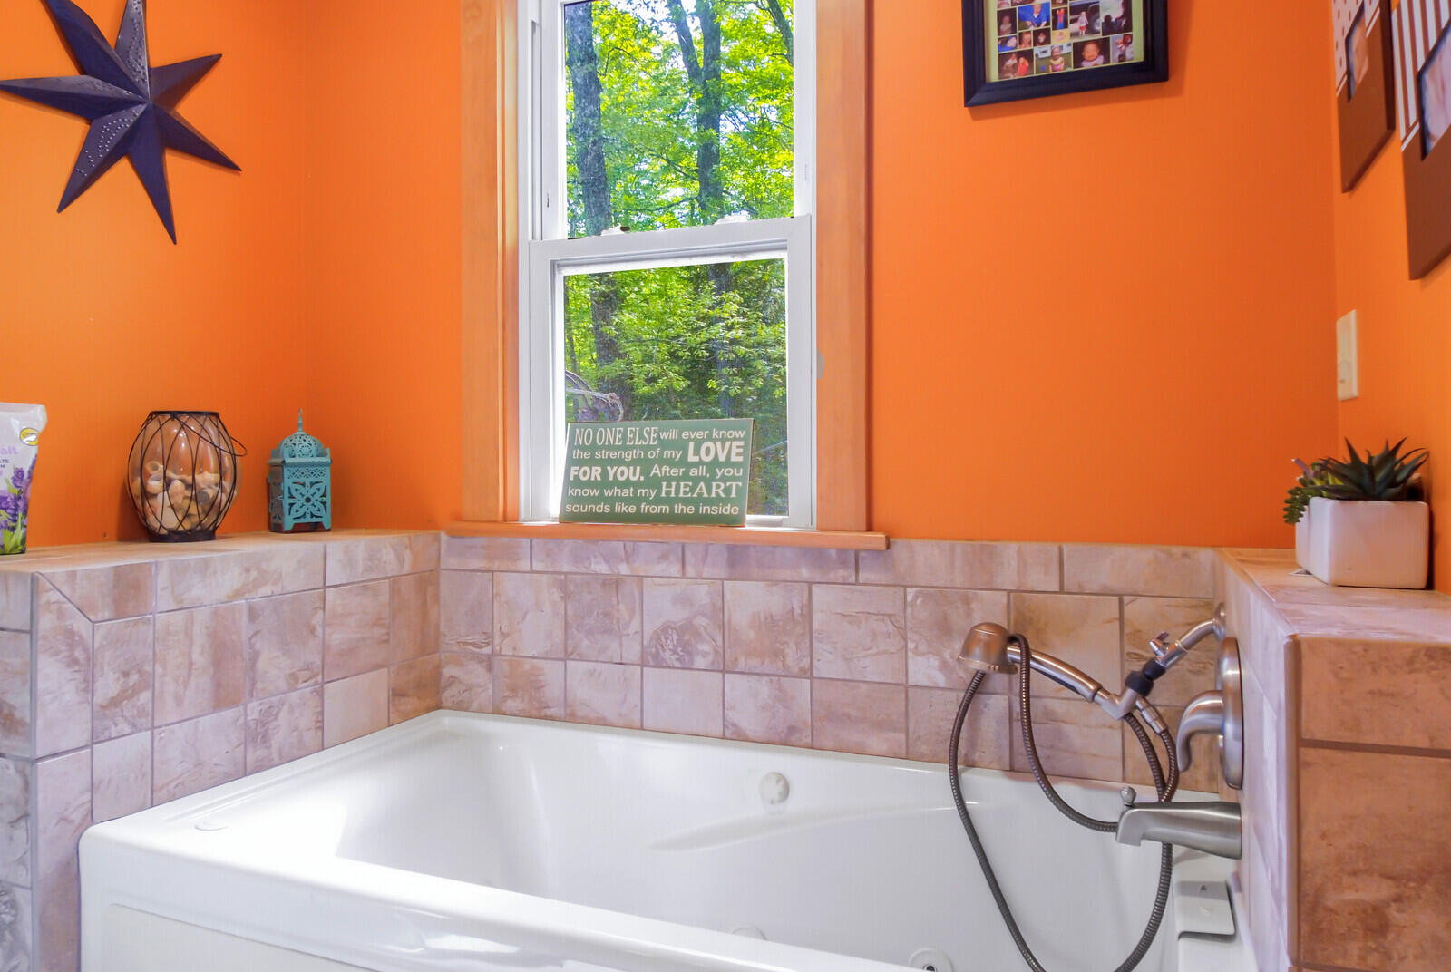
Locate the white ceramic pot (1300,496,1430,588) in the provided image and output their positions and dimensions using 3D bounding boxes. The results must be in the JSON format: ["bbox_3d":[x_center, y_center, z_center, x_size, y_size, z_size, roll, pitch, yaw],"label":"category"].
[{"bbox_3d":[0.667,0.058,0.961,0.082,0.085,0.105,0,0,25],"label":"white ceramic pot"}]

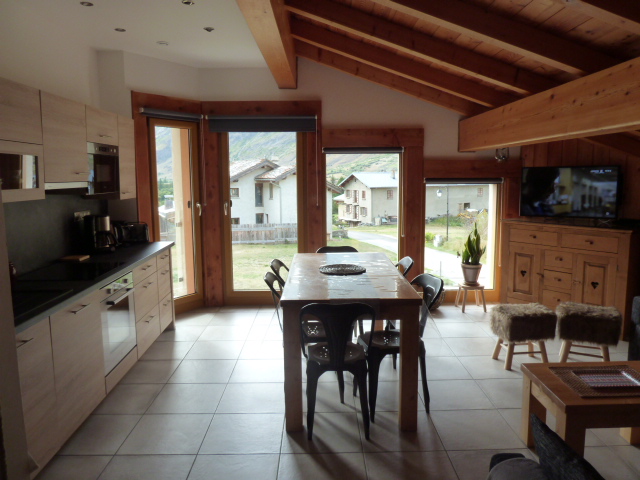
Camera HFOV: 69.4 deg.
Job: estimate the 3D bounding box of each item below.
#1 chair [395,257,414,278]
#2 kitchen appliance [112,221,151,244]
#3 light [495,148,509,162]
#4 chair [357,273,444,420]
[{"bbox_3d":[0.482,0.574,3.798,0.520,0.830,0.430,-2,8,-11],"label":"chair"},{"bbox_3d":[-1.946,-0.066,4.742,0.280,0.195,0.180,-4,8,-27],"label":"kitchen appliance"},{"bbox_3d":[2.015,-0.954,5.152,0.140,0.190,0.140,-1,7,0],"label":"light"},{"bbox_3d":[0.507,0.676,3.015,0.520,0.830,0.430,-3,8,-15],"label":"chair"}]

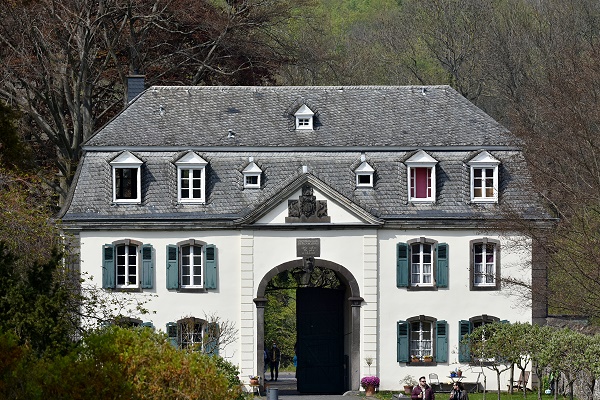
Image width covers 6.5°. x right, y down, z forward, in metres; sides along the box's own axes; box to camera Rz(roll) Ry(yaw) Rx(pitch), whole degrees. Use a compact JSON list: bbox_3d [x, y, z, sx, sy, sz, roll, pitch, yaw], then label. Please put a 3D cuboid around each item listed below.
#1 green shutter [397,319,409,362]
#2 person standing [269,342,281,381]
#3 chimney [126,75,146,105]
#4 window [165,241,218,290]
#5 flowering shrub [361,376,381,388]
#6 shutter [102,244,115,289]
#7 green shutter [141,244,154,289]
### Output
[{"bbox_3d":[4.357,5.999,222.165,0.487,1.756,0.060,0,-1,-3],"label":"green shutter"},{"bbox_3d":[-1.119,7.251,236.000,0.520,1.760,0.340,0,-1,-2],"label":"person standing"},{"bbox_3d":[-7.090,-4.756,227.500,0.832,1.322,0.800,0,-1,-3],"label":"chimney"},{"bbox_3d":[-4.557,2.781,221.728,2.146,2.209,0.250,0,-1,-3],"label":"window"},{"bbox_3d":[2.978,7.684,220.800,0.782,0.488,0.750,0,-1,-3],"label":"flowering shrub"},{"bbox_3d":[-8.067,2.820,221.418,0.510,1.877,0.060,0,-1,-3],"label":"shutter"},{"bbox_3d":[-6.429,2.817,221.517,0.494,1.886,0.060,0,-1,-3],"label":"green shutter"}]

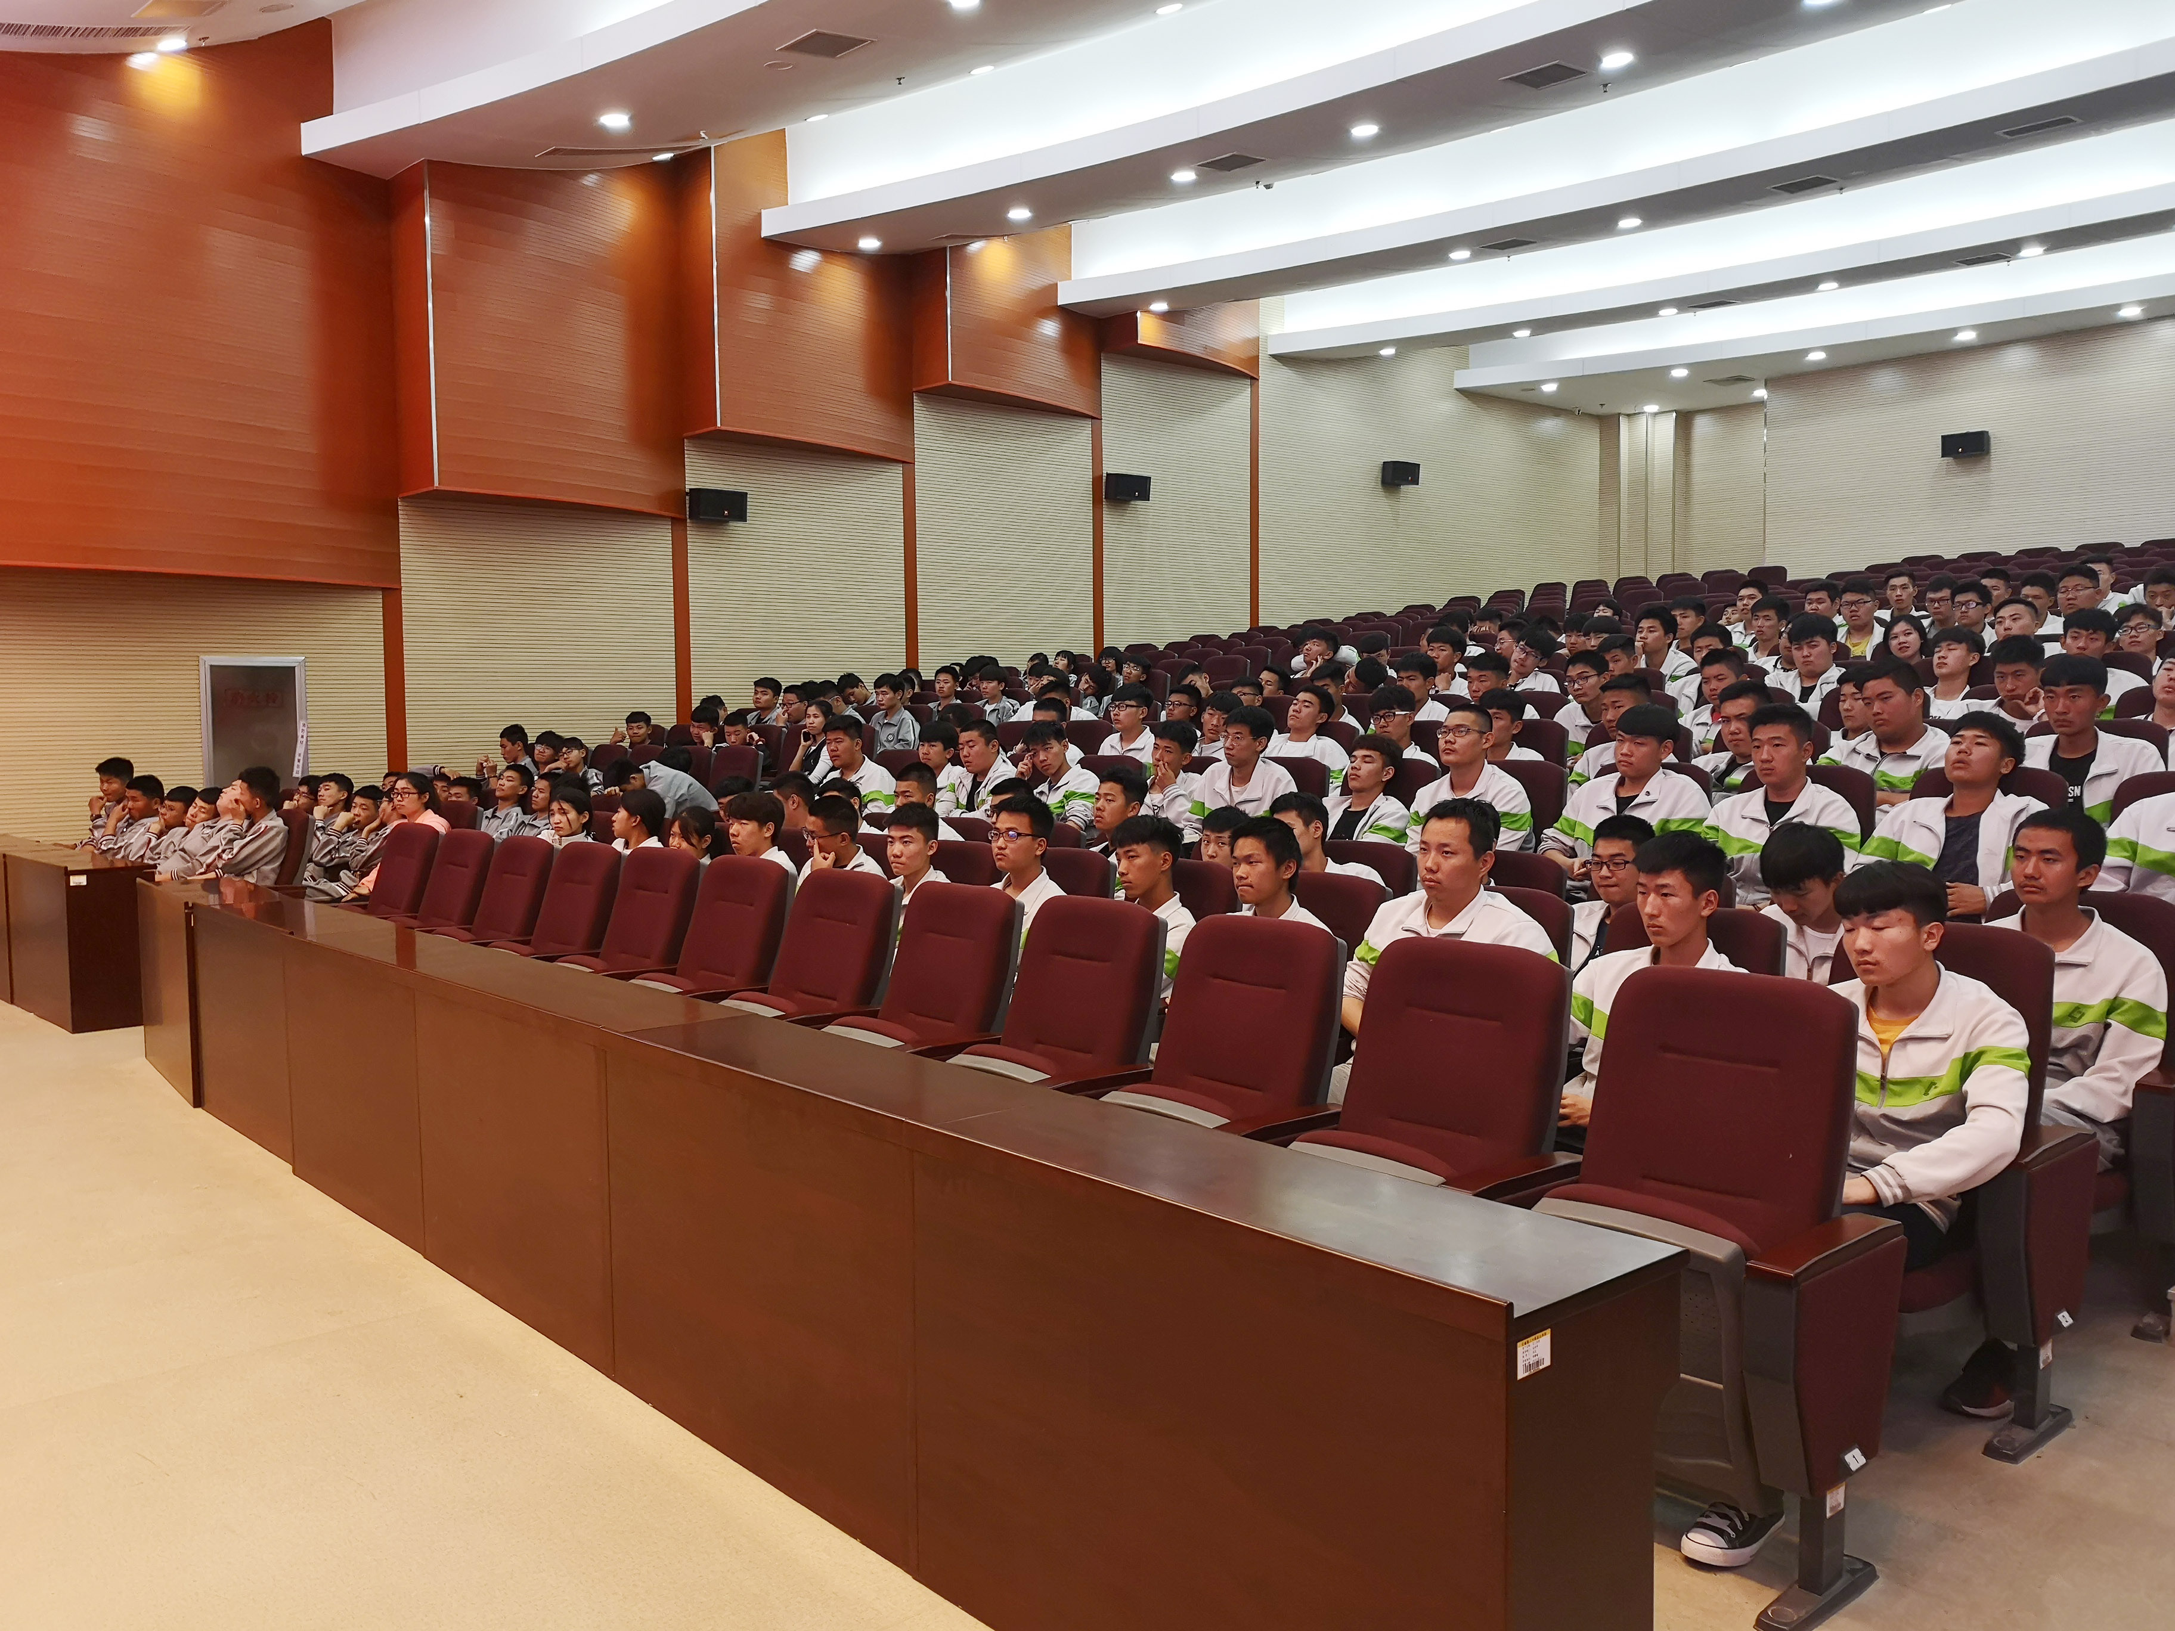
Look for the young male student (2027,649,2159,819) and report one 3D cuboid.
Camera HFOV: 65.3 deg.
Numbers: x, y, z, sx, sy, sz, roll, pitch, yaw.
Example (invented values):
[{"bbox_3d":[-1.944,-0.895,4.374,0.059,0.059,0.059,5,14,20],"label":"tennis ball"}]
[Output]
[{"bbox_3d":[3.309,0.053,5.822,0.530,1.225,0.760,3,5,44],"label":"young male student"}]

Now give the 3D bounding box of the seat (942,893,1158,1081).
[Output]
[{"bbox_3d":[-0.106,0.693,4.461,0.520,0.930,0.530,-4,5,-42],"label":"seat"}]

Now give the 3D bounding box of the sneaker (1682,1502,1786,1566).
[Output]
[{"bbox_3d":[1.171,1.258,3.059,0.277,0.105,0.103,-3,5,-41],"label":"sneaker"}]

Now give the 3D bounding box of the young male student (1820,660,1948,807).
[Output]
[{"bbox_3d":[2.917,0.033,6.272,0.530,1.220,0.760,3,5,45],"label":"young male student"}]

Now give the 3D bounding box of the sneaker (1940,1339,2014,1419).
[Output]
[{"bbox_3d":[1.950,1.206,3.655,0.270,0.125,0.105,-3,5,-41],"label":"sneaker"}]

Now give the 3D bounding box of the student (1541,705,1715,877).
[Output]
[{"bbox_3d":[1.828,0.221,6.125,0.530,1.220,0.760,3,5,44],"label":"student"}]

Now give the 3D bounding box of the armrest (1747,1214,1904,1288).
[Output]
[{"bbox_3d":[1.248,0.740,2.859,0.400,0.042,0.090,-3,5,-41],"label":"armrest"}]

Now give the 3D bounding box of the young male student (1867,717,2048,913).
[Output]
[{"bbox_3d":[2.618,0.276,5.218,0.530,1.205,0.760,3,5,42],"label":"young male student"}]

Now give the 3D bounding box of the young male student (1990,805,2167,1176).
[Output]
[{"bbox_3d":[2.329,0.593,4.177,0.760,1.220,0.530,-4,5,-44],"label":"young male student"}]

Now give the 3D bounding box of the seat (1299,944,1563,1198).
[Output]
[{"bbox_3d":[0.681,0.739,3.565,0.520,0.930,0.530,-3,5,-41],"label":"seat"}]

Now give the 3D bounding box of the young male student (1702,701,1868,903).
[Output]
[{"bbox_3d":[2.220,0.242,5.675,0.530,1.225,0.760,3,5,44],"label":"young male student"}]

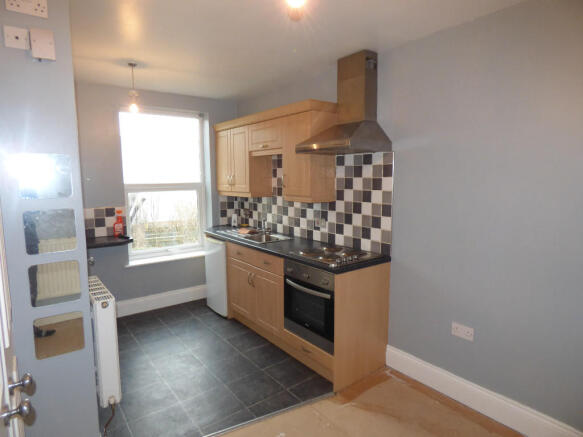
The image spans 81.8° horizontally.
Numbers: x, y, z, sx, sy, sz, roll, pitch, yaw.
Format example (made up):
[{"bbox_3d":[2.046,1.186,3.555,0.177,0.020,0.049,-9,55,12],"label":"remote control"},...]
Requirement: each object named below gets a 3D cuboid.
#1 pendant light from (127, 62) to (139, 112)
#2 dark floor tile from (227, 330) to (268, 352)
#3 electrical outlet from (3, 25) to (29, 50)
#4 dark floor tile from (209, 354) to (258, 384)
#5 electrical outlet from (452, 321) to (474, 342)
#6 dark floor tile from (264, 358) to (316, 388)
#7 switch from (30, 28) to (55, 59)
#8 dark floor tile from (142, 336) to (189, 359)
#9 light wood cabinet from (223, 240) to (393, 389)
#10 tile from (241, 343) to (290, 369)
[{"bbox_3d":[-1.310,-1.083,2.803,0.090,0.391,0.090,-5,9,-38],"label":"pendant light"},{"bbox_3d":[-0.422,1.167,3.182,0.286,0.010,0.322,-5,8,-38],"label":"dark floor tile"},{"bbox_3d":[-1.199,-0.788,1.471,0.086,0.086,0.012,-5,9,-35],"label":"electrical outlet"},{"bbox_3d":[-0.464,1.215,2.734,0.327,0.010,0.322,-5,8,-38],"label":"dark floor tile"},{"bbox_3d":[1.140,0.754,2.249,0.015,0.088,0.144,-5,8,-38],"label":"electrical outlet"},{"bbox_3d":[-0.003,1.229,2.701,0.330,0.010,0.330,-5,9,-38],"label":"dark floor tile"},{"bbox_3d":[-1.111,-0.777,1.505,0.087,0.116,0.024,-4,7,-34],"label":"switch"},{"bbox_3d":[-1.143,1.183,3.050,0.330,0.010,0.330,-5,9,-38],"label":"dark floor tile"},{"bbox_3d":[0.043,0.724,3.197,0.610,0.875,1.615,-5,9,-38],"label":"light wood cabinet"},{"bbox_3d":[-0.205,1.198,2.952,0.330,0.010,0.330,-5,9,-38],"label":"tile"}]

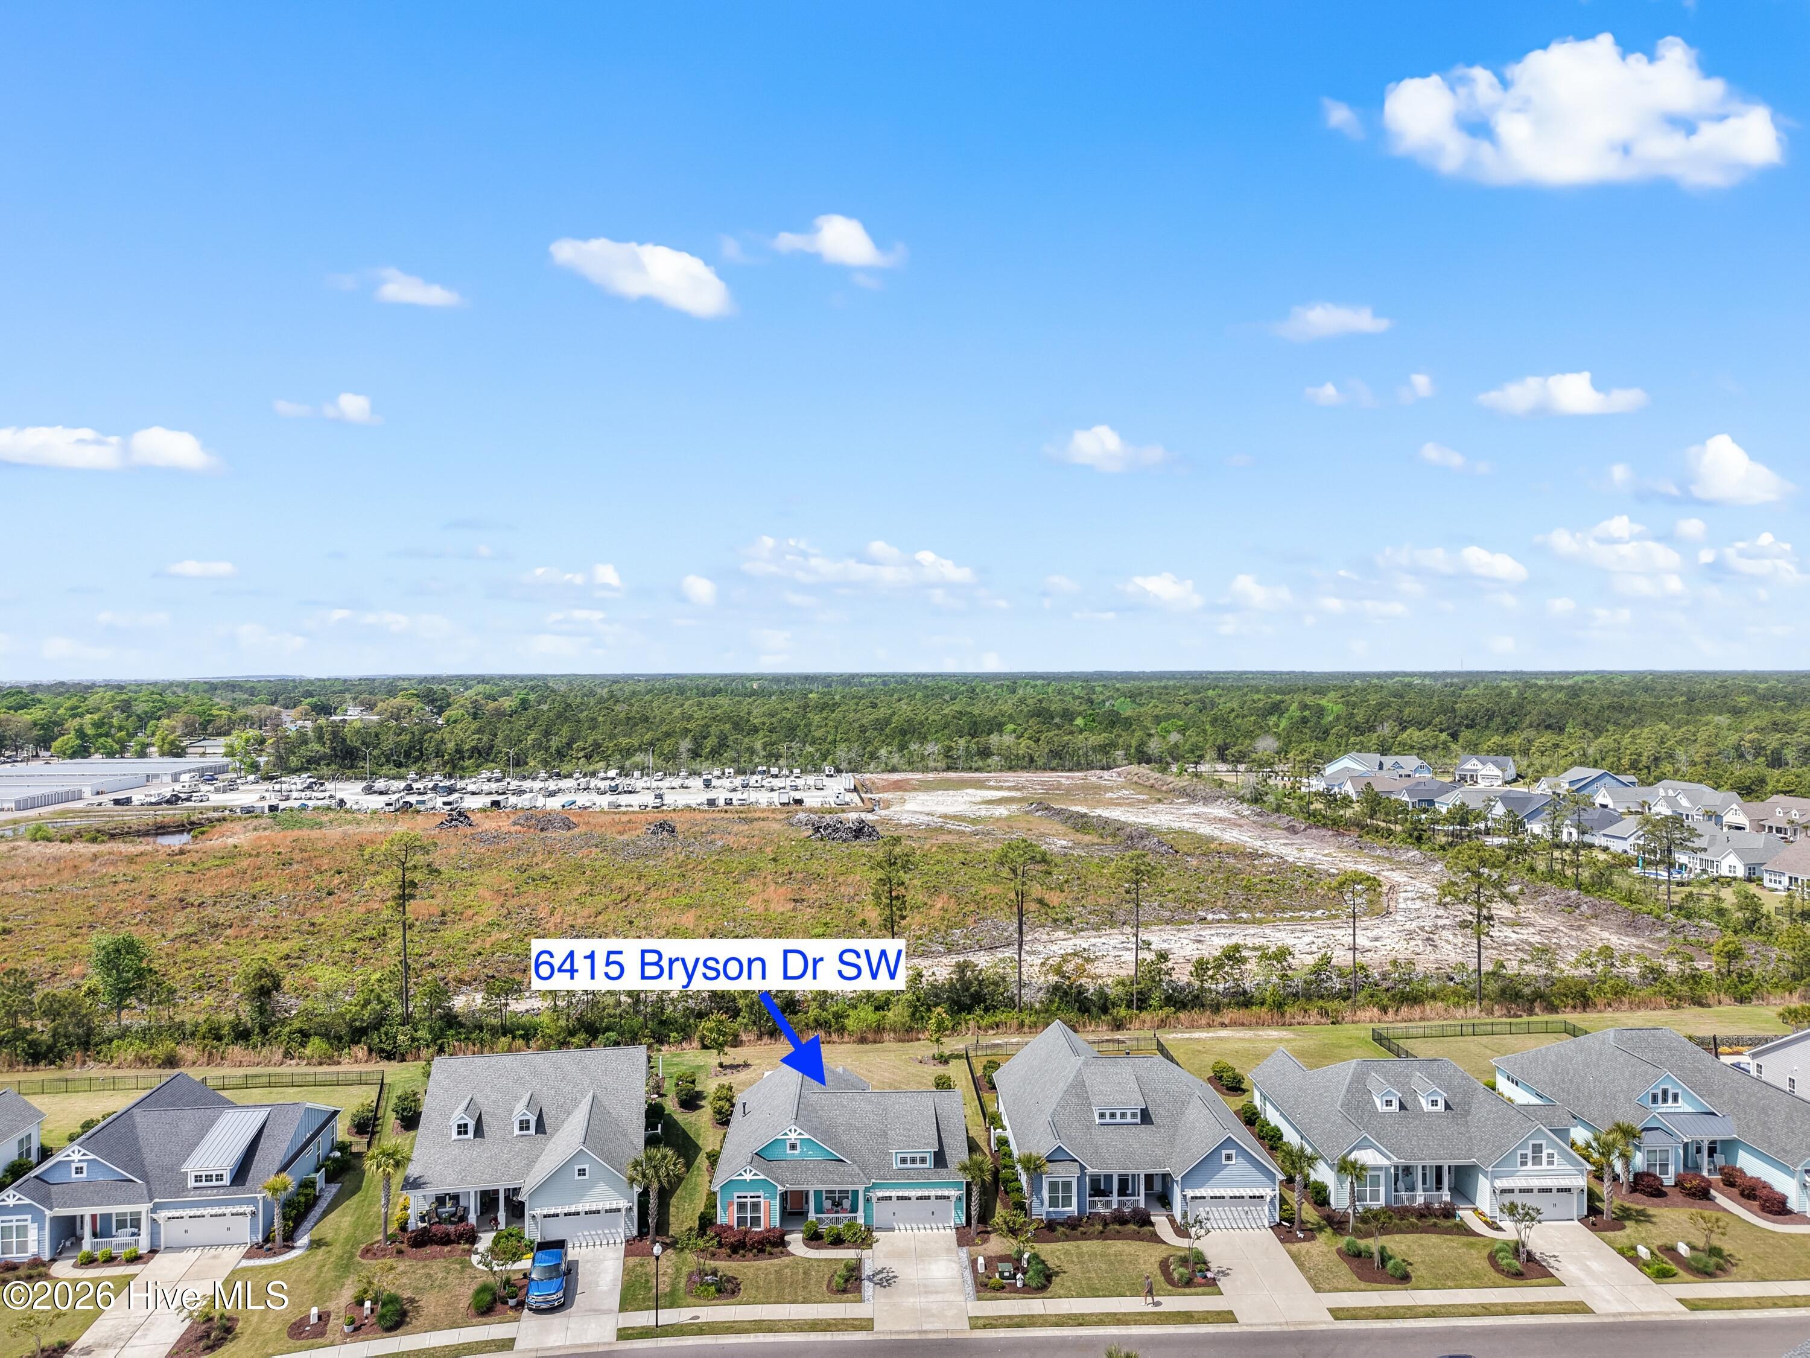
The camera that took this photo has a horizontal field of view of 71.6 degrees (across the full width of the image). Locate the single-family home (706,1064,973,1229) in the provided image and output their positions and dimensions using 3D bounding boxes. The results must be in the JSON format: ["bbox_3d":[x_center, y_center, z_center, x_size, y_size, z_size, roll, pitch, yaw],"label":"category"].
[{"bbox_3d":[-4.150,30.770,86.429,15.900,6.400,18.600,0,0,-2],"label":"single-family home"}]

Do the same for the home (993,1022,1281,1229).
[{"bbox_3d":[15.295,30.256,87.617,16.300,7.400,21.100,0,0,-1],"label":"home"}]

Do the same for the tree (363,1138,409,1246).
[{"bbox_3d":[-31.237,31.185,75.898,2.730,6.000,2.730,0,0,0],"label":"tree"}]

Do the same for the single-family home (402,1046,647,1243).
[{"bbox_3d":[-25.255,30.179,85.916,14.500,7.700,21.900,0,0,-11],"label":"single-family home"}]

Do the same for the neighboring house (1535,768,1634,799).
[{"bbox_3d":[185.042,28.072,338.210,22.000,7.700,16.000,0,0,-7],"label":"neighboring house"}]

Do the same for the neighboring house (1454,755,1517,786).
[{"bbox_3d":[171.696,26.844,370.548,13.600,7.800,16.500,0,1,38],"label":"neighboring house"}]

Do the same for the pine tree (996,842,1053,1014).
[{"bbox_3d":[11.537,24.747,124.779,5.600,17.900,5.600,0,0,0],"label":"pine tree"}]

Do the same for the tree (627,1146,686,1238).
[{"bbox_3d":[-15.104,31.381,76.422,3.430,5.600,3.430,0,0,0],"label":"tree"}]

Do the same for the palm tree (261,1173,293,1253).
[{"bbox_3d":[-37.552,31.873,75.228,2.050,4.500,2.050,0,0,0],"label":"palm tree"}]

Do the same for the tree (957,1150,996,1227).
[{"bbox_3d":[4.389,31.723,77.395,2.390,4.900,2.390,0,0,0],"label":"tree"}]

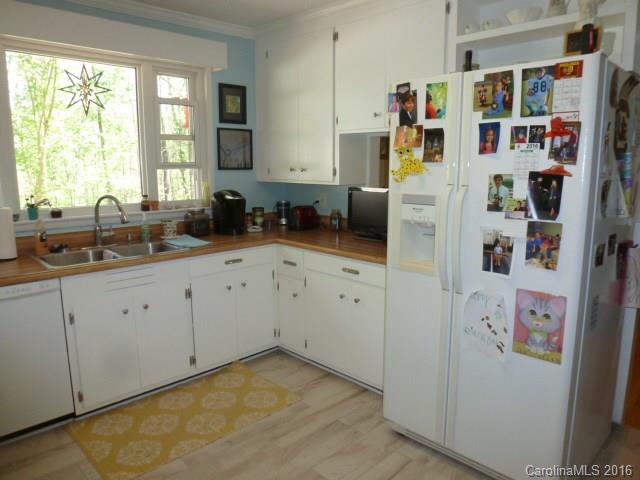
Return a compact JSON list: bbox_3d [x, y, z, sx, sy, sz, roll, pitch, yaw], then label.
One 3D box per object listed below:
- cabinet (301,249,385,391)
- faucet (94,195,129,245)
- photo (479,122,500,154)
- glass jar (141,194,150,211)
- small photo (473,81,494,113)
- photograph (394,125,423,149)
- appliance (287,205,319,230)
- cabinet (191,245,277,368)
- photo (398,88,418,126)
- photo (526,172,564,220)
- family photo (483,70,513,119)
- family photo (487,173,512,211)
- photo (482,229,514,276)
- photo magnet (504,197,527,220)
[{"bbox_3d":[0.398,0.468,3.024,0.590,0.800,0.840,-9,13,-43],"label":"cabinet"},{"bbox_3d":[-1.290,-0.116,2.711,0.240,0.335,0.080,5,11,30],"label":"faucet"},{"bbox_3d":[0.701,-0.420,1.841,0.010,0.125,0.085,-9,13,-43],"label":"photo"},{"bbox_3d":[-1.252,-0.264,3.186,0.063,0.110,0.063,0,9,0],"label":"glass jar"},{"bbox_3d":[0.678,-0.592,1.836,0.010,0.127,0.088,-9,13,-44],"label":"small photo"},{"bbox_3d":[0.419,-0.488,2.101,0.010,0.102,0.152,-9,14,-44],"label":"photograph"},{"bbox_3d":[-0.150,-0.195,3.925,0.245,0.190,0.155,-9,13,-44],"label":"appliance"},{"bbox_3d":[-0.752,0.414,3.181,0.670,0.790,0.610,-9,13,-43],"label":"cabinet"},{"bbox_3d":[0.407,-0.613,2.060,0.097,0.158,0.010,9,13,44],"label":"photo"},{"bbox_3d":[0.868,-0.167,1.707,0.010,0.178,0.127,-9,13,-44],"label":"photo"},{"bbox_3d":[0.680,-0.554,1.700,0.010,0.170,0.114,-9,13,-43],"label":"family photo"},{"bbox_3d":[0.743,-0.192,1.835,0.008,0.153,0.096,-9,13,-43],"label":"family photo"},{"bbox_3d":[0.705,0.055,1.774,0.010,0.169,0.125,-9,13,-43],"label":"photo"},{"bbox_3d":[0.786,-0.123,1.772,0.081,0.081,0.006,9,13,44],"label":"photo magnet"}]

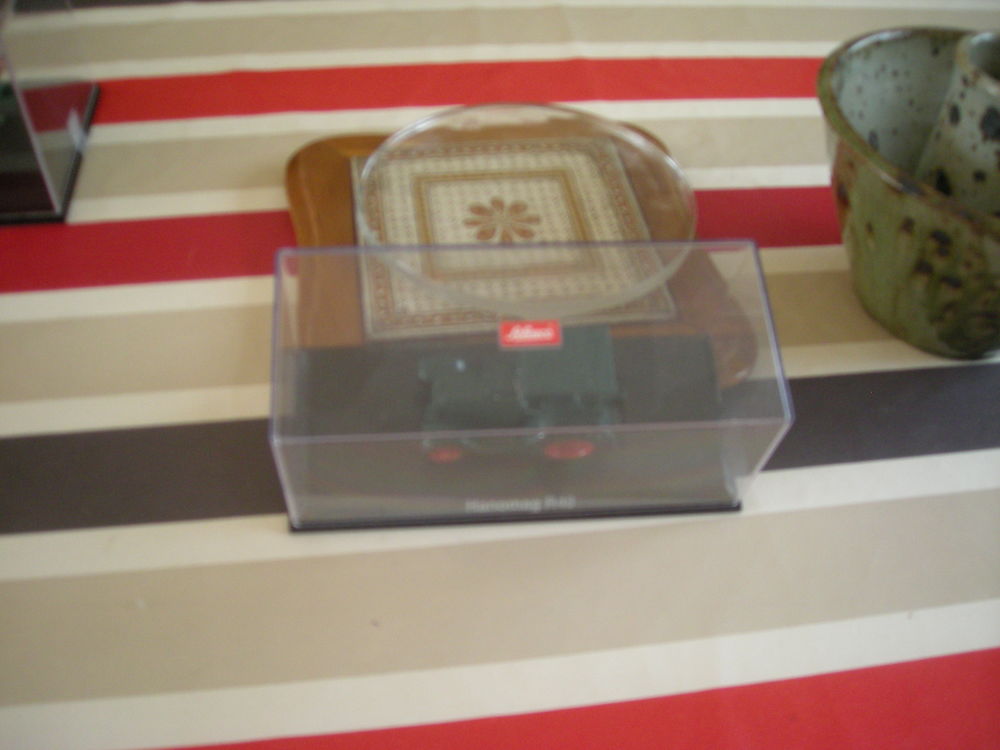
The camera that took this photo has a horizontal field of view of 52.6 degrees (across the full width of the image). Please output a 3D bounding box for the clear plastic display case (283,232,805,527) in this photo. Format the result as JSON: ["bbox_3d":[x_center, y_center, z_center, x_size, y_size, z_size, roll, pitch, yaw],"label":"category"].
[{"bbox_3d":[0.007,0.003,0.321,0.150,0.065,0.068,-2,62,-5],"label":"clear plastic display case"}]

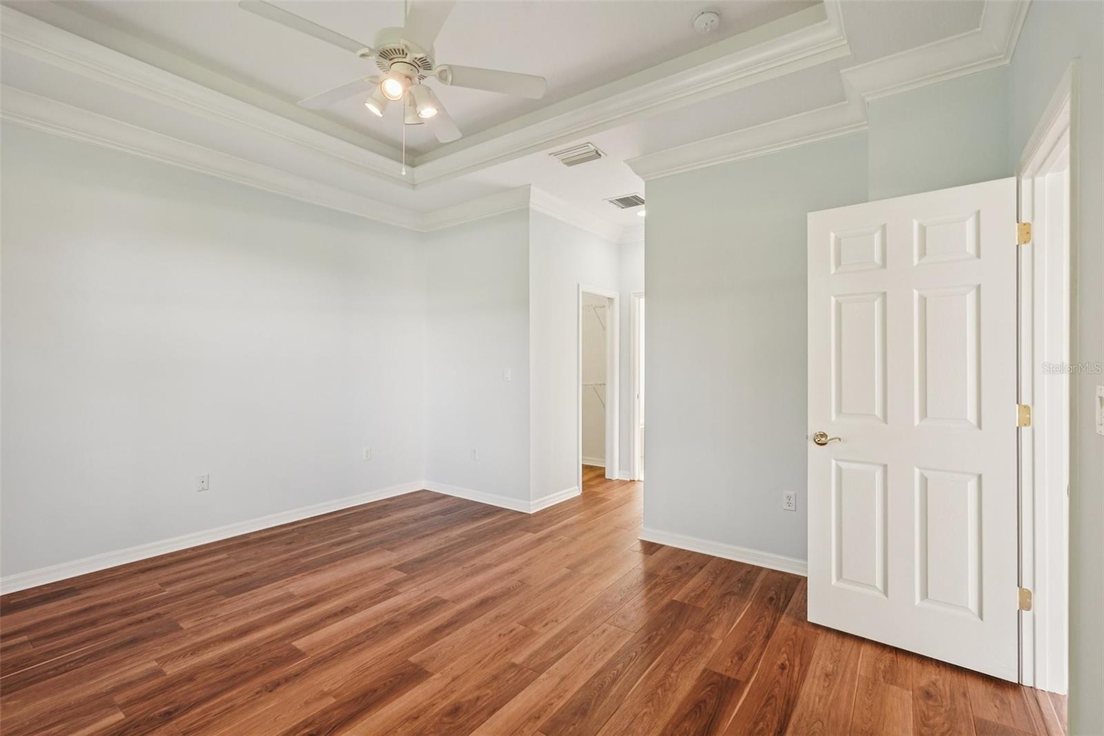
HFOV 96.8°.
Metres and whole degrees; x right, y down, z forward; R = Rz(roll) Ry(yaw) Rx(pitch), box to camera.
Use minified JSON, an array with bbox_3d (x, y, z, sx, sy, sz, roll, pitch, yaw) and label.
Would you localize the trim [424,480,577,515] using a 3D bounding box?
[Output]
[{"bbox_3d":[-0.535,1.229,5.023,1.460,0.093,0.775,0,0,36],"label":"trim"}]

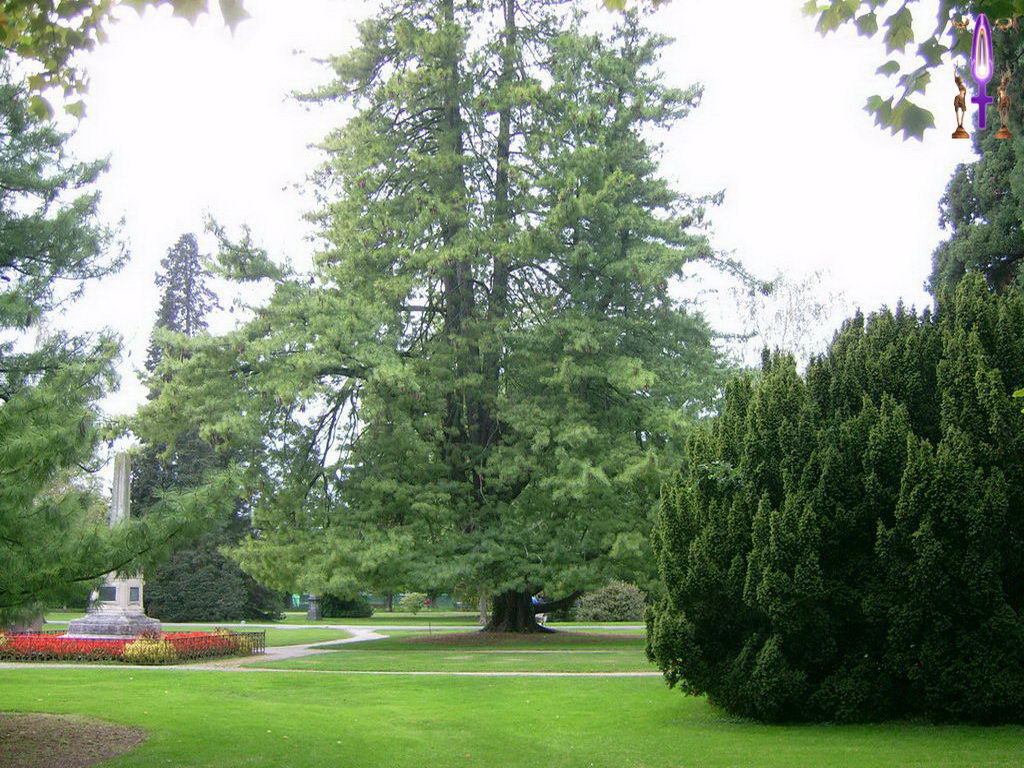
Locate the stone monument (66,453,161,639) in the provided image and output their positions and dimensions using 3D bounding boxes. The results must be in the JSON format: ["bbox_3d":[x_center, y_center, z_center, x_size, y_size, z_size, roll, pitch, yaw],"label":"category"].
[{"bbox_3d":[-10.172,4.246,30.733,1.623,4.958,1.623,-2,-10,11],"label":"stone monument"}]

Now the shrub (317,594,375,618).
[{"bbox_3d":[-9.776,13.317,70.766,3.200,1.550,2.200,1,-10,-4],"label":"shrub"}]

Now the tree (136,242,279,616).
[{"bbox_3d":[-17.391,2.140,66.642,8.200,22.168,8.200,2,-10,-15],"label":"tree"}]

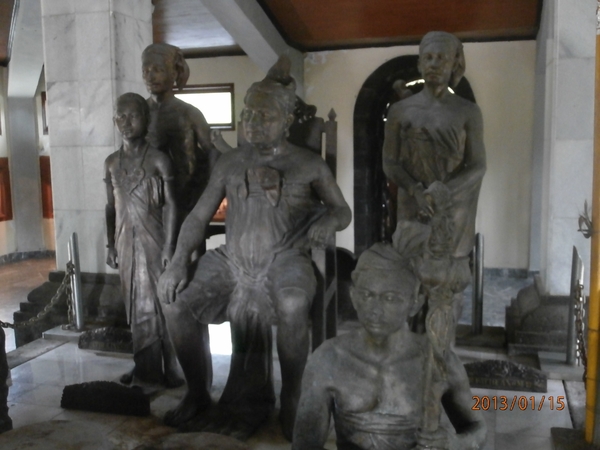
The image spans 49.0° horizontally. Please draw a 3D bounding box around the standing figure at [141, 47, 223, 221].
[{"bbox_3d":[-0.671,-0.103,3.341,0.490,1.604,0.390,2,7,20],"label":"standing figure"}]

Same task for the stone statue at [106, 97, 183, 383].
[{"bbox_3d":[-0.718,0.075,3.001,0.350,1.334,0.290,1,7,14],"label":"stone statue"}]

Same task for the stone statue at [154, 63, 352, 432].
[{"bbox_3d":[-0.171,0.034,2.744,0.670,1.468,0.840,2,7,17],"label":"stone statue"}]

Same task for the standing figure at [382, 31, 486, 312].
[{"bbox_3d":[0.632,-0.091,3.113,0.500,1.610,0.370,1,7,13],"label":"standing figure"}]

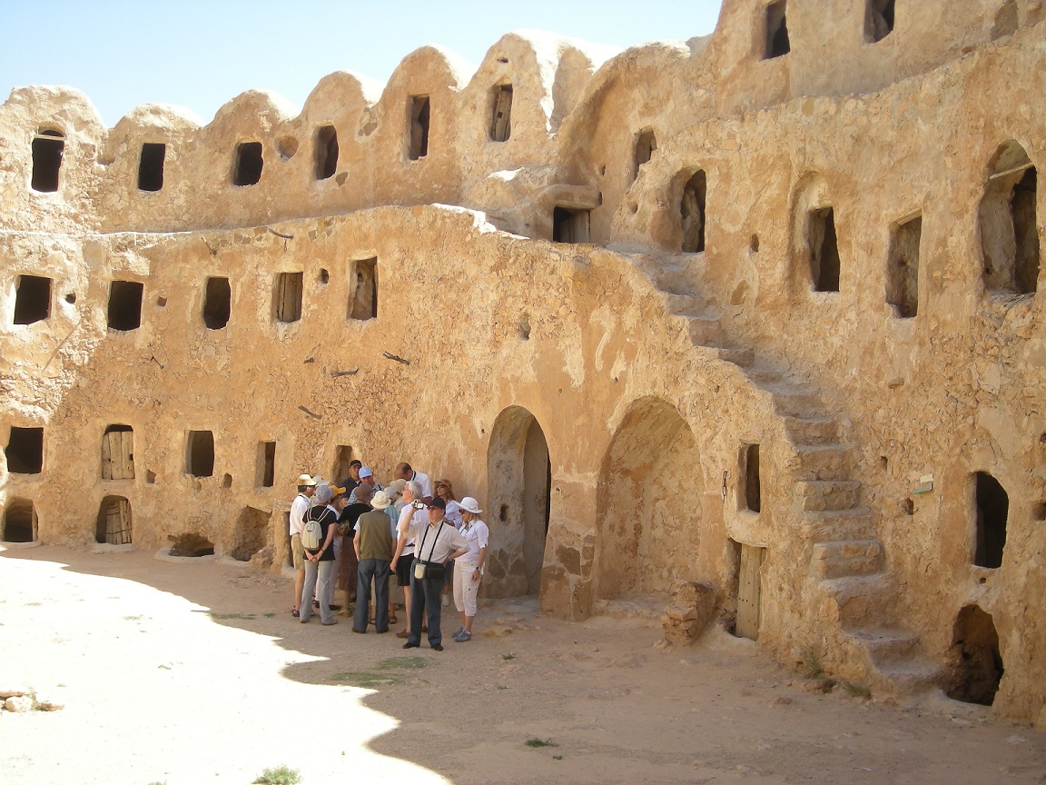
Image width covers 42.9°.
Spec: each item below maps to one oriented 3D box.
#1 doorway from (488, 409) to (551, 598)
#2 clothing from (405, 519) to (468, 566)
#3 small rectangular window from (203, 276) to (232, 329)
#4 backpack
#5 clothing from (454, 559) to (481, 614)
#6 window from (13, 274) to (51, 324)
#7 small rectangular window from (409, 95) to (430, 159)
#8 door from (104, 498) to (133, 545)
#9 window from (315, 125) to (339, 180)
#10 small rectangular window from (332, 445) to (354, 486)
[{"bbox_3d":[0.090,1.483,18.027,0.550,2.600,1.300,-1,2,-41],"label":"doorway"},{"bbox_3d":[-1.000,1.731,15.500,0.700,0.560,0.360,1,1,12],"label":"clothing"},{"bbox_3d":[-5.194,-1.520,22.600,0.520,0.895,0.220,0,1,23],"label":"small rectangular window"},{"bbox_3d":[-2.601,1.691,16.450,0.290,0.470,0.200,1,2,18],"label":"backpack"},{"bbox_3d":[-0.657,2.318,15.900,0.270,0.720,0.340,0,2,-41],"label":"clothing"},{"bbox_3d":[-8.519,-1.613,23.101,0.640,0.850,0.300,0,2,-16],"label":"window"},{"bbox_3d":[-1.612,-4.141,20.800,0.406,1.023,0.250,1,1,38],"label":"small rectangular window"},{"bbox_3d":[-7.363,2.355,24.200,0.520,0.859,0.100,0,1,6],"label":"door"},{"bbox_3d":[-3.164,-3.851,21.400,0.500,0.860,0.180,2,2,37],"label":"window"},{"bbox_3d":[-2.738,1.158,20.300,0.460,0.700,0.180,2,2,38],"label":"small rectangular window"}]

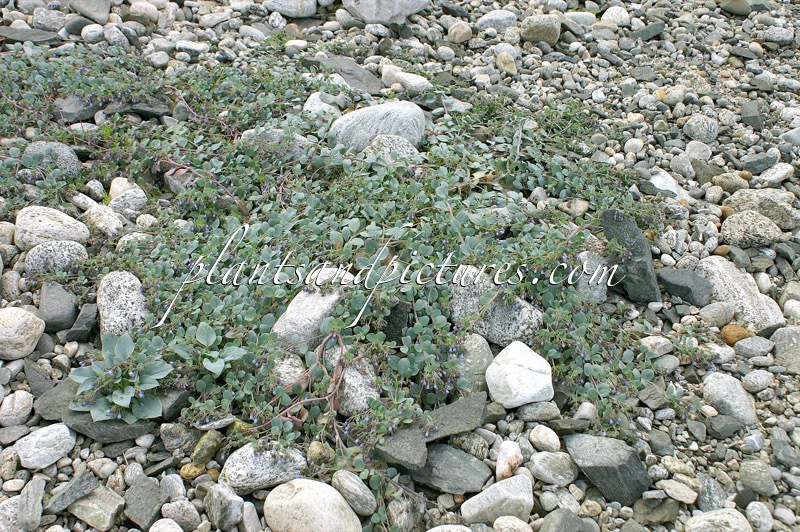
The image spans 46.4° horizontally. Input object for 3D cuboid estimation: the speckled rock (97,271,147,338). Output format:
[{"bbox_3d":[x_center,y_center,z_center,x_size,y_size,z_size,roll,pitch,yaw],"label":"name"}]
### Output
[{"bbox_3d":[-0.613,0.089,2.070,0.106,0.110,0.130,-3,37,-5],"label":"speckled rock"}]

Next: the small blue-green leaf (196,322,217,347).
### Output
[{"bbox_3d":[-0.415,0.147,2.000,0.041,0.012,0.050,2,82,-11],"label":"small blue-green leaf"}]

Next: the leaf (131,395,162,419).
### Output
[{"bbox_3d":[-0.505,0.280,1.860,0.060,0.012,0.045,31,55,17],"label":"leaf"}]

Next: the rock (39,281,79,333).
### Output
[{"bbox_3d":[-0.663,0.079,1.815,0.068,0.070,0.068,-9,39,-12],"label":"rock"}]

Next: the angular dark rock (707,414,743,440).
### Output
[{"bbox_3d":[0.588,0.291,1.693,0.068,0.037,0.048,0,37,0],"label":"angular dark rock"}]

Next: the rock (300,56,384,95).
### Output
[{"bbox_3d":[-0.194,-0.631,3.080,0.245,0.055,0.115,24,45,19],"label":"rock"}]

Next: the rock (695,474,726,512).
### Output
[{"bbox_3d":[0.492,0.359,1.474,0.036,0.032,0.051,-16,41,-19],"label":"rock"}]

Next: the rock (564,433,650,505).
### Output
[{"bbox_3d":[0.332,0.324,1.502,0.098,0.065,0.115,-18,42,-22],"label":"rock"}]

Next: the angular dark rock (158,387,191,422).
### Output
[{"bbox_3d":[-0.425,0.258,1.735,0.072,0.040,0.052,0,37,0],"label":"angular dark rock"}]

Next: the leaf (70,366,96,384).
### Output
[{"bbox_3d":[-0.645,0.223,1.900,0.050,0.012,0.037,-1,58,3],"label":"leaf"}]

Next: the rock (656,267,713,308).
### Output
[{"bbox_3d":[0.615,0.046,2.007,0.120,0.050,0.075,23,43,27],"label":"rock"}]

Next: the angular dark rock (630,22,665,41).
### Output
[{"bbox_3d":[0.901,-0.850,3.380,0.125,0.035,0.060,-34,51,-10],"label":"angular dark rock"}]

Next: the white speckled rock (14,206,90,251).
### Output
[{"bbox_3d":[-0.802,-0.084,2.151,0.165,0.085,0.115,11,38,14],"label":"white speckled rock"}]

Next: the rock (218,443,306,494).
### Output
[{"bbox_3d":[-0.221,0.324,1.501,0.138,0.068,0.082,-7,39,-9],"label":"rock"}]

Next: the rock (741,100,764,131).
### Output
[{"bbox_3d":[0.918,-0.391,2.429,0.052,0.043,0.070,18,42,22],"label":"rock"}]

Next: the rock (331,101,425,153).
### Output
[{"bbox_3d":[-0.060,-0.369,2.497,0.250,0.125,0.170,-9,38,-12],"label":"rock"}]

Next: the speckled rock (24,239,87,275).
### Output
[{"bbox_3d":[-0.760,-0.014,2.063,0.135,0.080,0.100,0,37,0],"label":"speckled rock"}]

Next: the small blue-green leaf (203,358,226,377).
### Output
[{"bbox_3d":[-0.350,0.192,1.760,0.043,0.015,0.036,0,37,0],"label":"small blue-green leaf"}]

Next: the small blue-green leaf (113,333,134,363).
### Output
[{"bbox_3d":[-0.570,0.169,1.930,0.041,0.012,0.060,1,82,-6],"label":"small blue-green leaf"}]

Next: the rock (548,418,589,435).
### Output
[{"bbox_3d":[0.308,0.290,1.696,0.077,0.025,0.037,0,37,0],"label":"rock"}]

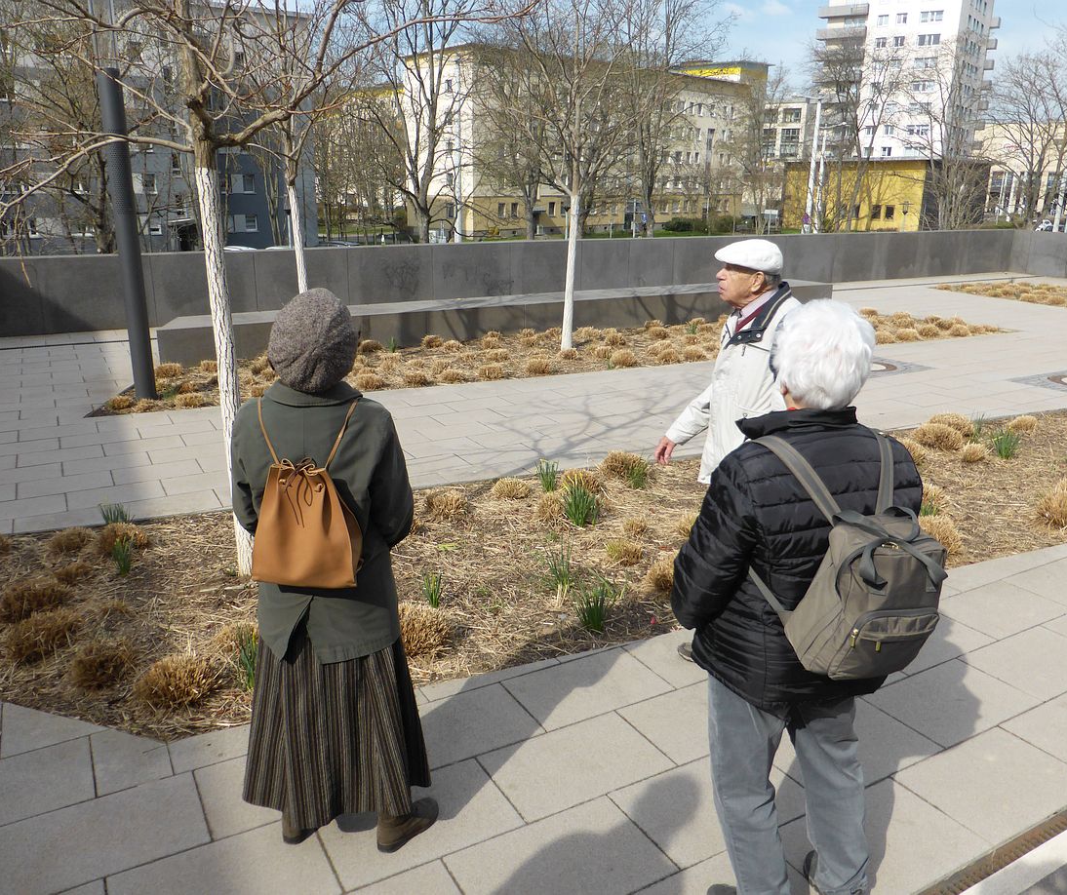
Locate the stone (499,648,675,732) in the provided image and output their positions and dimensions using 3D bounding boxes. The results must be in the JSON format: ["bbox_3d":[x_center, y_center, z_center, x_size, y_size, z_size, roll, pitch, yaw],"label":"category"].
[{"bbox_3d":[0.221,1.005,3.518,0.596,0.070,0.396,-9,18,-28],"label":"stone"}]

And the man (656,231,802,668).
[{"bbox_3d":[0.823,0.051,3.518,0.580,1.765,0.520,-2,16,-8],"label":"man"}]

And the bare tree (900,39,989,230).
[{"bbox_3d":[38.318,-28.566,80.363,8.182,17.374,8.182,0,16,0],"label":"bare tree"}]

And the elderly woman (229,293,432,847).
[{"bbox_3d":[-0.550,0.388,2.507,0.540,1.672,0.440,4,16,11],"label":"elderly woman"}]

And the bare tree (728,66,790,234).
[{"bbox_3d":[19.508,-25.362,74.816,5.417,14.204,5.417,0,16,0],"label":"bare tree"}]

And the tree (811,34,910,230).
[{"bbox_3d":[29.736,-28.088,78.352,9.041,17.453,9.041,0,16,0],"label":"tree"}]

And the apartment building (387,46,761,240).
[{"bbox_3d":[6.387,-32.544,96.219,40.336,17.000,12.737,-12,20,-36],"label":"apartment building"}]

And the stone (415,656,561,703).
[{"bbox_3d":[-0.170,0.984,3.594,0.597,0.070,0.125,-9,18,-28],"label":"stone"}]

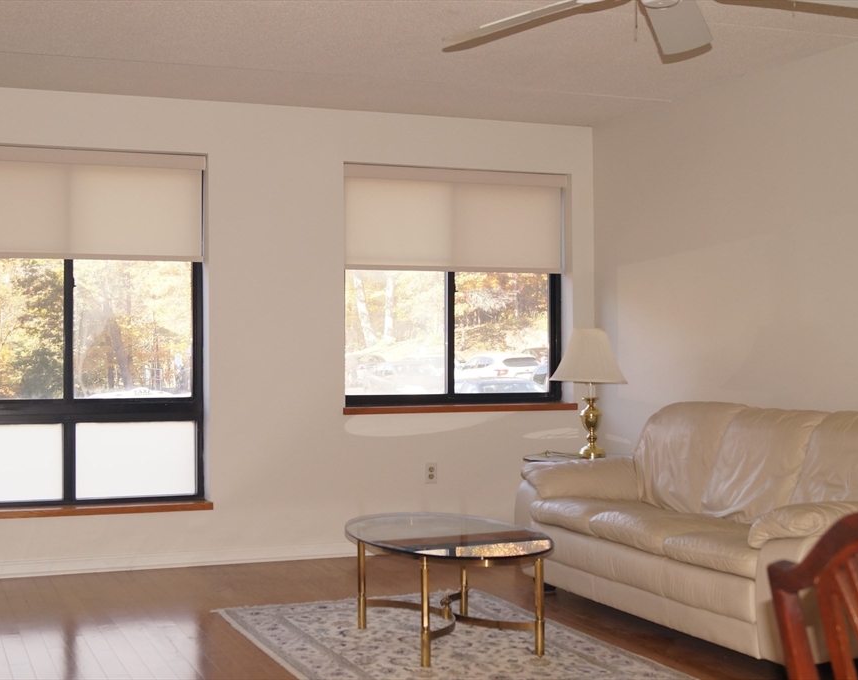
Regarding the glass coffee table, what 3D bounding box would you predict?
[{"bbox_3d":[0.061,0.962,5.004,0.680,0.425,1.260,0,0,-21],"label":"glass coffee table"}]

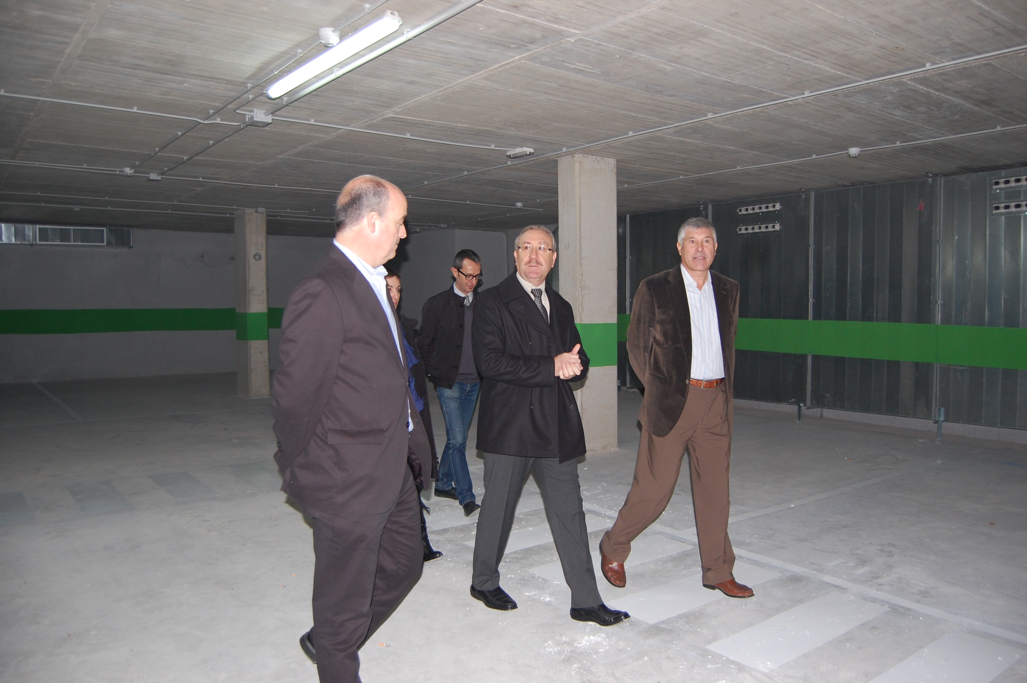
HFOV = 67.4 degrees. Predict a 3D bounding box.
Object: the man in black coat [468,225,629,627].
[{"bbox_3d":[0.125,0.349,3.460,0.700,1.720,0.570,2,4,40],"label":"man in black coat"}]

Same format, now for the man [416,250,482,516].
[{"bbox_3d":[-0.400,0.251,5.280,0.530,1.730,0.560,-2,4,-36],"label":"man"}]

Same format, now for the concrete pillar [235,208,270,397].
[{"bbox_3d":[-3.865,-0.546,11.385,0.302,2.709,0.475,-3,4,-38],"label":"concrete pillar"}]

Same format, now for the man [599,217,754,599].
[{"bbox_3d":[0.790,0.308,3.720,0.560,1.770,0.670,-3,4,-43],"label":"man"}]

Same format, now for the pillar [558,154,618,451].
[{"bbox_3d":[0.692,-0.334,7.173,0.469,2.691,0.299,-3,4,-38],"label":"pillar"}]

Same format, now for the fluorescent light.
[{"bbox_3d":[-0.999,-1.465,4.047,0.097,0.090,1.500,-3,4,-38],"label":"fluorescent light"}]

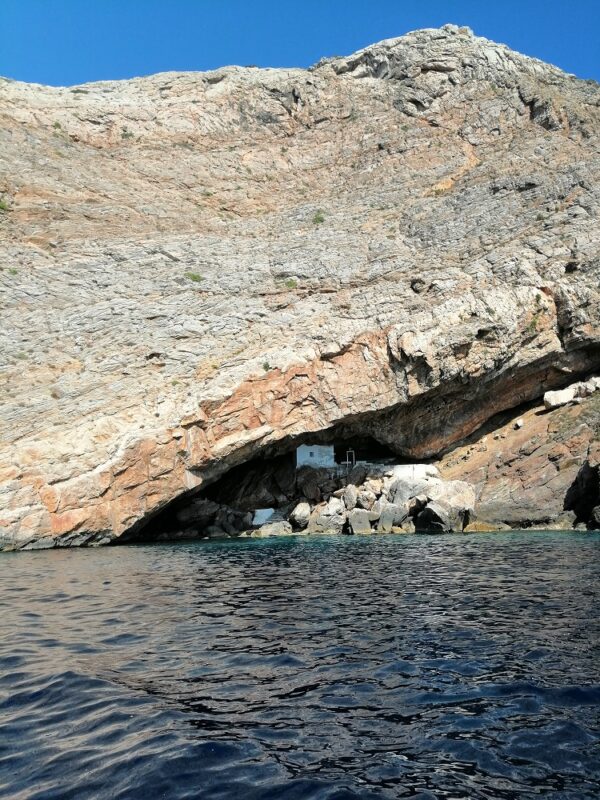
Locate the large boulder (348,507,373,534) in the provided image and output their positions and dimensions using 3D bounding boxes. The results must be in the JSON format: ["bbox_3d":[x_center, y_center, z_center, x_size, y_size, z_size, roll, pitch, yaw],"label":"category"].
[{"bbox_3d":[6.250,12.560,64.500,2.430,2.630,2.070,-1,-11,5],"label":"large boulder"}]

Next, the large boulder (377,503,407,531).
[{"bbox_3d":[9.710,12.330,65.500,3.290,3.090,2.630,-2,-11,8],"label":"large boulder"}]

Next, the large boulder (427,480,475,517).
[{"bbox_3d":[16.160,10.580,67.000,5.050,3.790,4.290,-2,-11,13],"label":"large boulder"}]

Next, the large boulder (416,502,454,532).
[{"bbox_3d":[14.010,12.240,65.000,4.080,3.060,3.350,-2,-11,12],"label":"large boulder"}]

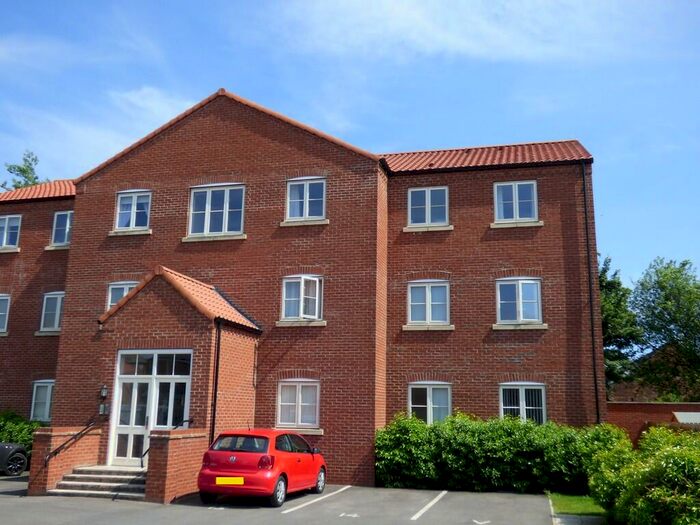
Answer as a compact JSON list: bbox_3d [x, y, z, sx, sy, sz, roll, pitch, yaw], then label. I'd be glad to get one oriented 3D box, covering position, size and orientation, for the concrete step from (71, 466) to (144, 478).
[{"bbox_3d":[-4.833,4.624,14.670,2.247,0.140,0.882,-2,-13,15],"label":"concrete step"}]

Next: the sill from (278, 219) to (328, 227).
[{"bbox_3d":[-1.225,-1.058,18.346,1.378,0.140,0.160,-2,-13,14],"label":"sill"}]

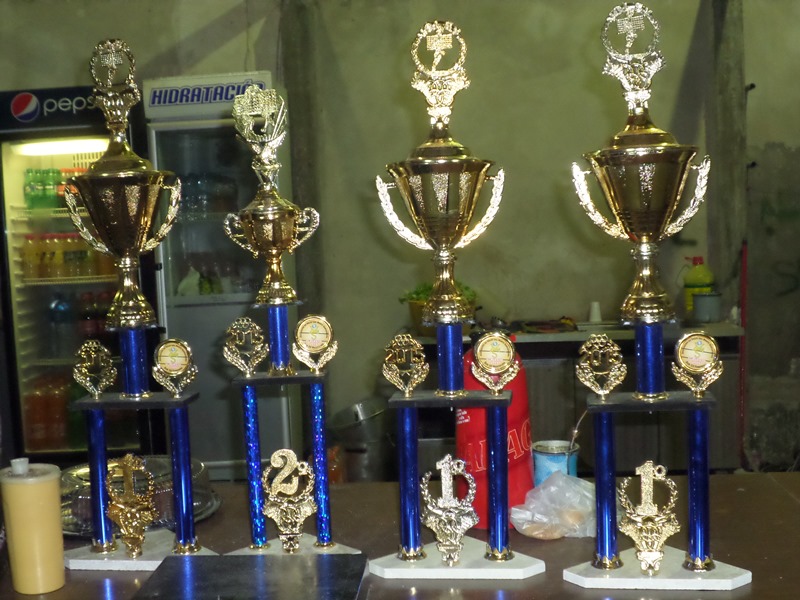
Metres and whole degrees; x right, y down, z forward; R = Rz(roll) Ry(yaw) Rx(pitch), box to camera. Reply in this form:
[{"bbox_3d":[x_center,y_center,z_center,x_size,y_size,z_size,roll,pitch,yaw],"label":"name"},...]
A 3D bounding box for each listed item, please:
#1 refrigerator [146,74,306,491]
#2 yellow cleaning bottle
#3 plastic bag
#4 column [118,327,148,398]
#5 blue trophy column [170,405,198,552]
[{"bbox_3d":[-0.873,-0.113,5.096,0.615,1.956,0.600,-2,6,1],"label":"refrigerator"},{"bbox_3d":[1.321,-0.049,4.385,0.130,0.282,0.120,-2,6,0],"label":"yellow cleaning bottle"},{"bbox_3d":[0.257,0.323,1.607,0.160,0.090,0.120,-2,6,0],"label":"plastic bag"},{"bbox_3d":[-0.403,0.093,1.506,0.043,0.106,0.043,-3,6,-7],"label":"column"},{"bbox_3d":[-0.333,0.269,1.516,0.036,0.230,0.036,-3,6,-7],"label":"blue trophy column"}]

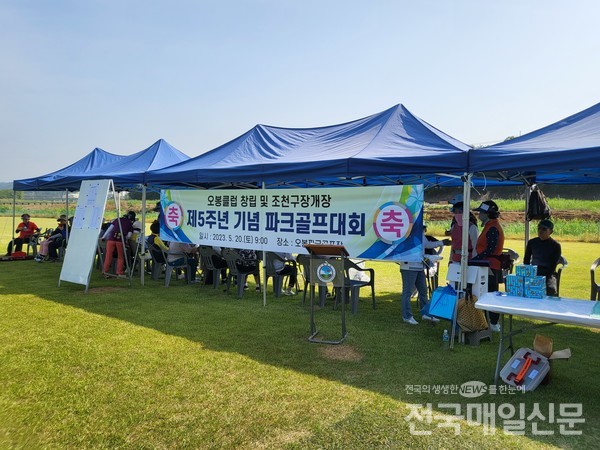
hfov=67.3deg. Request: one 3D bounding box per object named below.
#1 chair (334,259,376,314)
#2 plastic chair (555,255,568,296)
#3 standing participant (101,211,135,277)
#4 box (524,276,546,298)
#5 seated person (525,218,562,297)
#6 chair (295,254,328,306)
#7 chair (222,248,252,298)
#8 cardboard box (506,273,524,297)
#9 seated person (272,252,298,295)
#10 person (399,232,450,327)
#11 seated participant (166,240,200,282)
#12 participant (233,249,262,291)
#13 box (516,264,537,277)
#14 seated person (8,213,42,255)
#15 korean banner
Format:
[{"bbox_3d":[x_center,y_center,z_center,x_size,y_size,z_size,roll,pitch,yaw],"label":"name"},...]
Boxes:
[{"bbox_3d":[0.802,0.877,6.828,0.570,0.800,0.560,2,2,45],"label":"chair"},{"bbox_3d":[3.923,0.851,7.236,0.570,0.800,0.570,2,3,38],"label":"plastic chair"},{"bbox_3d":[-3.844,0.410,9.673,0.550,1.410,0.640,2,3,32],"label":"standing participant"},{"bbox_3d":[2.297,0.604,4.395,0.160,0.190,0.155,2,3,36],"label":"box"},{"bbox_3d":[3.616,0.631,6.711,0.580,1.380,0.850,2,3,32],"label":"seated person"},{"bbox_3d":[0.333,0.826,7.066,0.570,0.800,0.570,2,3,38],"label":"chair"},{"bbox_3d":[-0.957,0.794,7.635,0.570,0.800,0.570,2,3,37],"label":"chair"},{"bbox_3d":[2.161,0.596,4.489,0.155,0.195,0.155,2,3,36],"label":"cardboard box"},{"bbox_3d":[-0.285,0.552,7.826,0.500,1.270,0.780,2,3,36],"label":"seated person"},{"bbox_3d":[1.616,0.459,5.951,0.620,1.650,0.500,2,2,28],"label":"person"},{"bbox_3d":[-2.340,0.550,8.864,0.740,1.250,0.500,0,2,-35],"label":"seated participant"},{"bbox_3d":[-0.920,0.595,7.971,0.700,1.250,0.500,-1,2,-45],"label":"participant"},{"bbox_3d":[2.225,0.451,4.439,0.165,0.104,0.155,2,3,36],"label":"box"},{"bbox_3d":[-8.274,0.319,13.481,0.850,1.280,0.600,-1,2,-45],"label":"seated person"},{"bbox_3d":[-0.551,-0.103,6.812,5.000,0.900,0.050,2,3,36],"label":"korean banner"}]

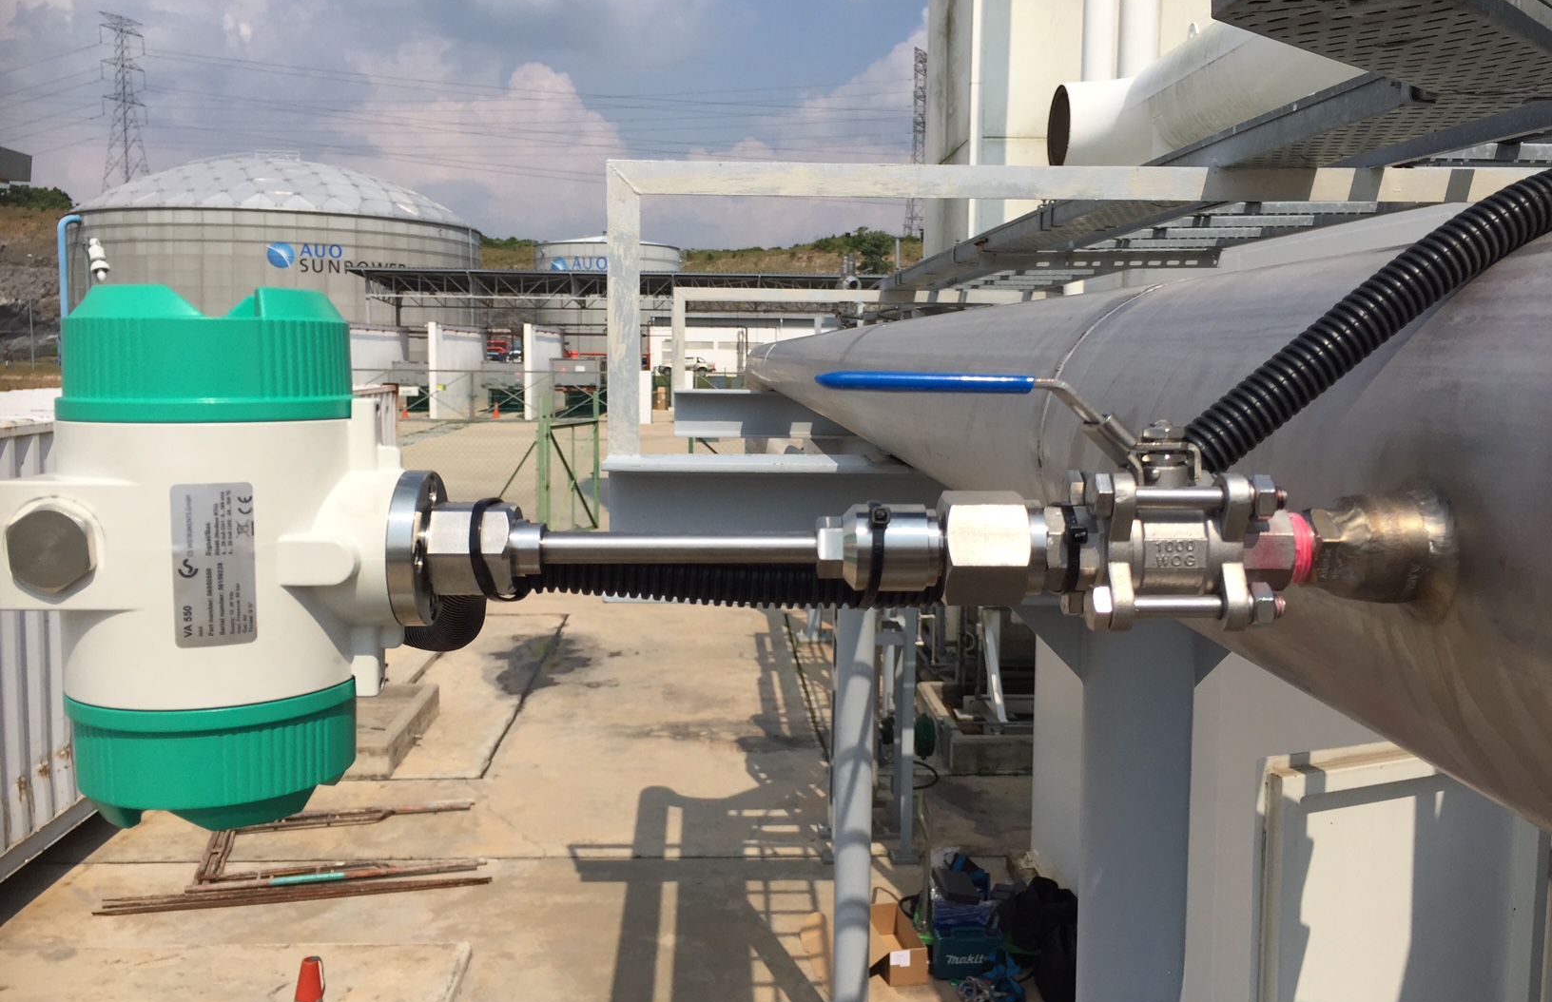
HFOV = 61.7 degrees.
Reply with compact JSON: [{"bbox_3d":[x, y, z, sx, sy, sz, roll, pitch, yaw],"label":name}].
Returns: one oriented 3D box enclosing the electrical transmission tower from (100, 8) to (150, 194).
[{"bbox_3d":[-119.388,-66.791,239.083,9.200,43.385,10.600,2,7,14],"label":"electrical transmission tower"}]

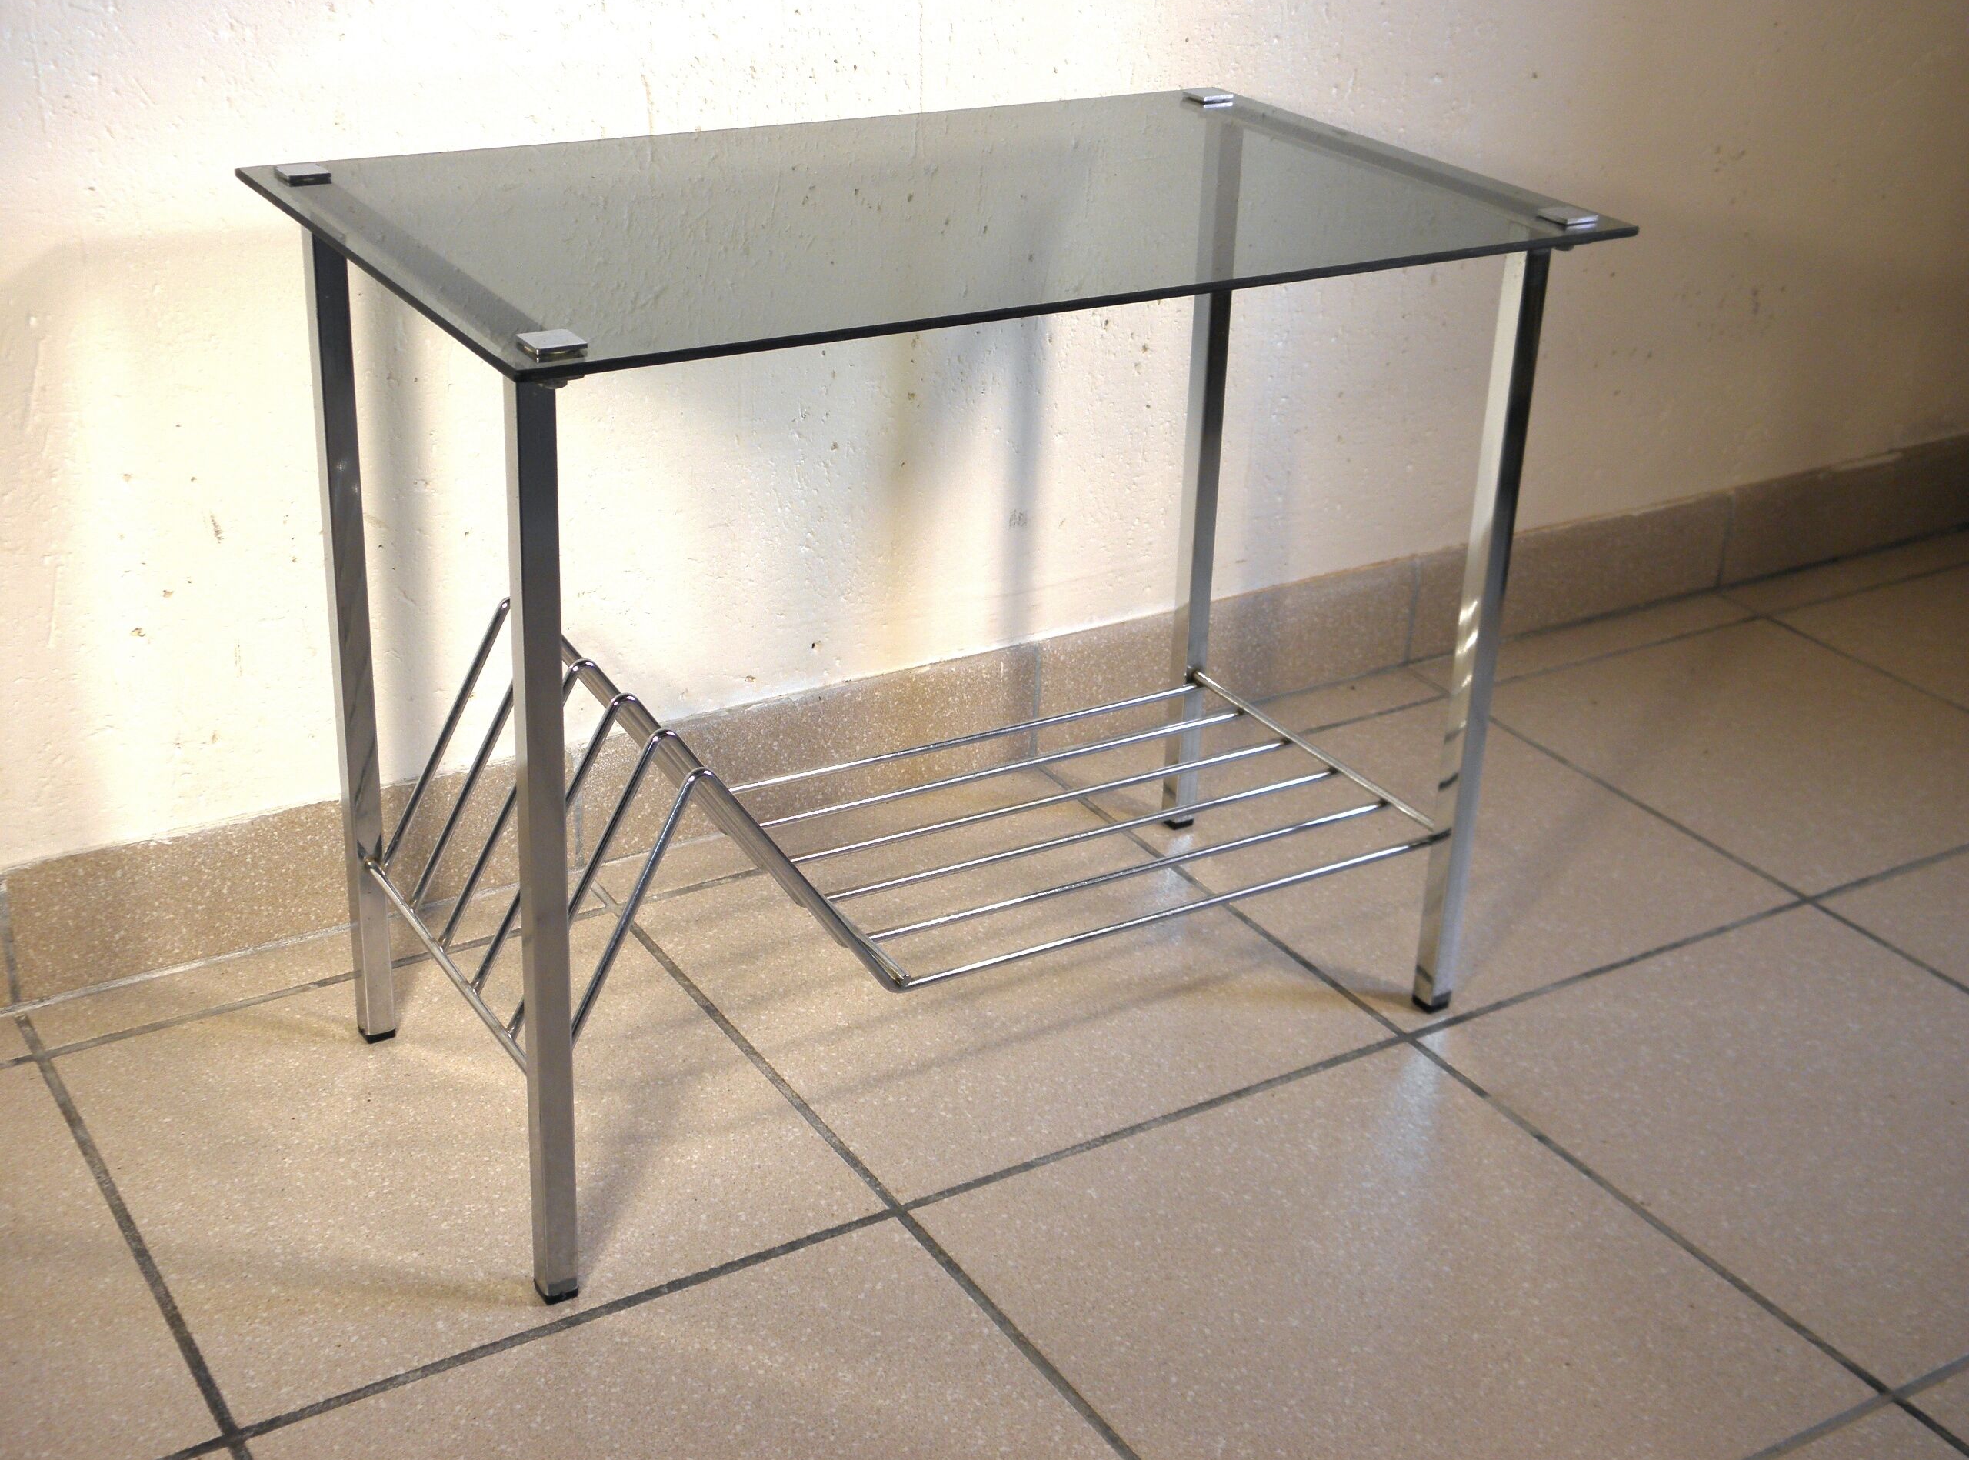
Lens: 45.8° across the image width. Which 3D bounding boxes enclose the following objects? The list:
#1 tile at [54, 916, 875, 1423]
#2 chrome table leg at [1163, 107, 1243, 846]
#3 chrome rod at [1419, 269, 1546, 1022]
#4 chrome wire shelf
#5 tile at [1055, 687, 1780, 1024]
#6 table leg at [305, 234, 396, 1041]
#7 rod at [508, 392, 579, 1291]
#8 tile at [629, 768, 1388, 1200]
[{"bbox_3d":[-0.254,0.194,1.117,0.303,0.009,0.303,-13,29,-29],"label":"tile"},{"bbox_3d":[0.123,-0.135,1.338,0.015,0.425,0.015,-14,30,-29],"label":"chrome table leg"},{"bbox_3d":[0.246,-0.045,1.161,0.015,0.425,0.015,-14,30,-29],"label":"chrome rod"},{"bbox_3d":[-0.026,0.004,1.151,0.496,0.139,0.221,-13,29,-29],"label":"chrome wire shelf"},{"bbox_3d":[0.272,0.073,1.420,0.303,0.009,0.303,-13,29,-29],"label":"tile"},{"bbox_3d":[-0.297,-0.038,1.096,0.015,0.425,0.015,-12,29,-30],"label":"table leg"},{"bbox_3d":[-0.174,0.051,0.919,0.015,0.425,0.015,-12,29,-30],"label":"rod"},{"bbox_3d":[0.008,0.134,1.268,0.303,0.009,0.303,-13,29,-29],"label":"tile"}]

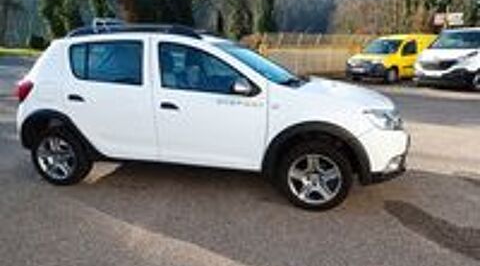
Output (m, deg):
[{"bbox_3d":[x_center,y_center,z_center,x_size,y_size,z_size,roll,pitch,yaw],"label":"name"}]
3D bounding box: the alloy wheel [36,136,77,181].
[{"bbox_3d":[-1.851,0.234,4.017,0.445,0.445,0.180,3,13,13],"label":"alloy wheel"}]

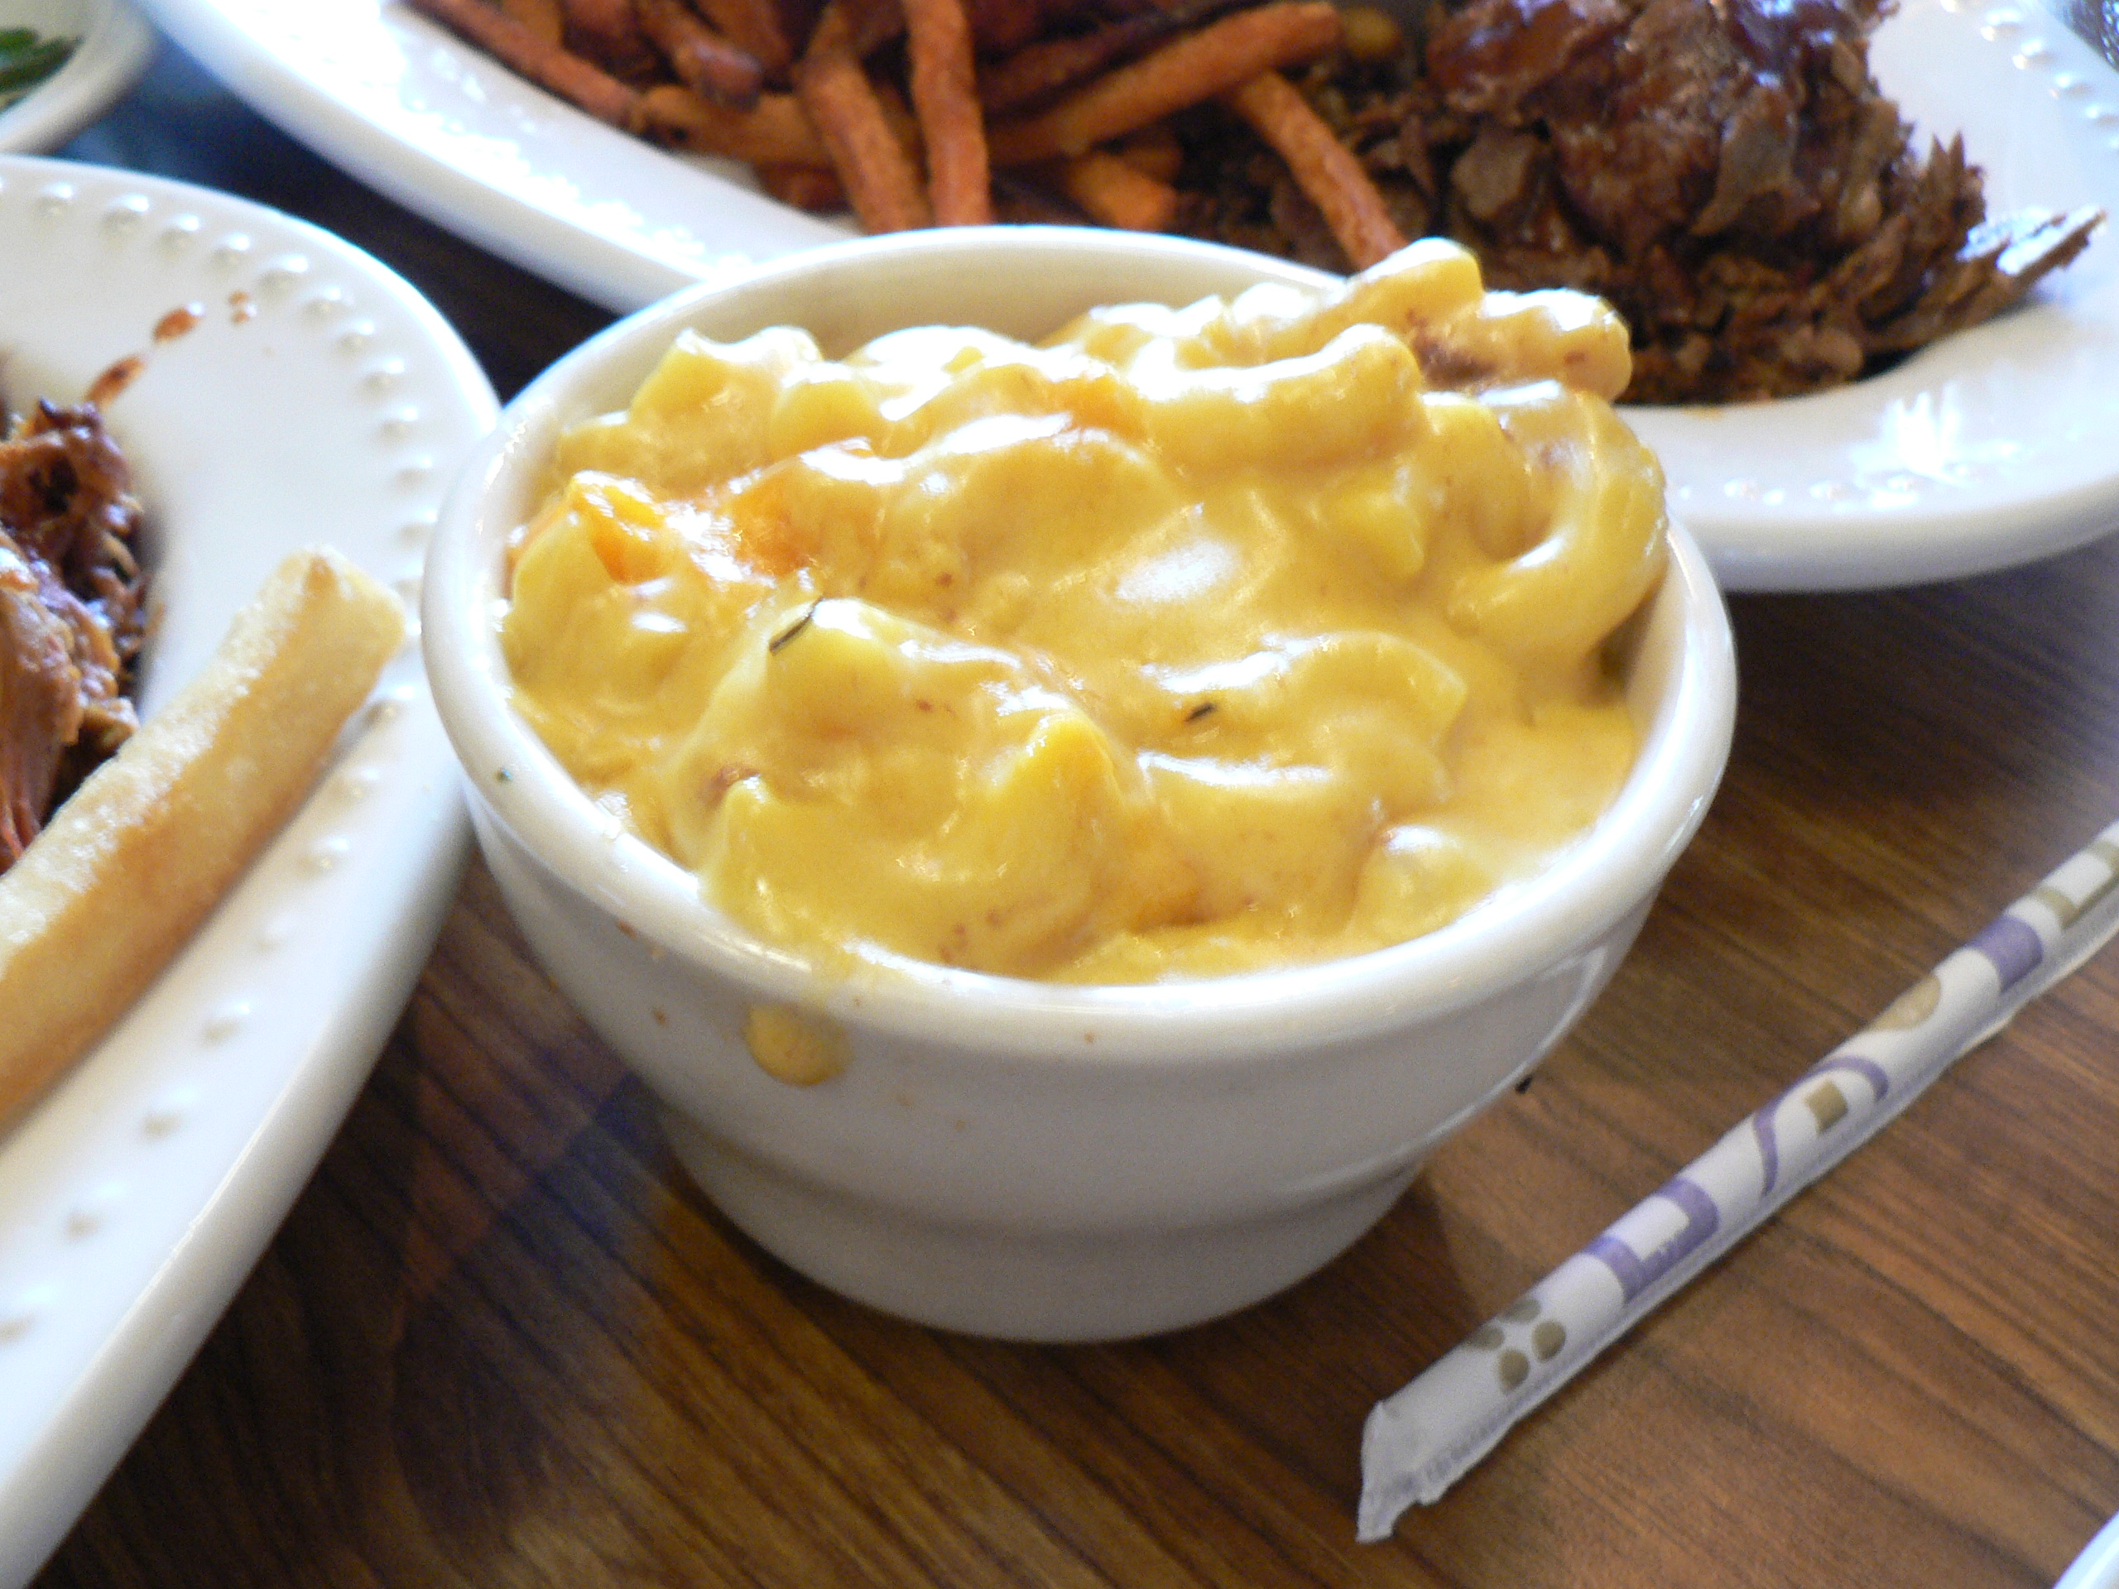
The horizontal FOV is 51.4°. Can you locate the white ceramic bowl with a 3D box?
[{"bbox_3d":[0.000,0.002,0.193,0.102,0.060,0.102,2,43,-2],"label":"white ceramic bowl"}]

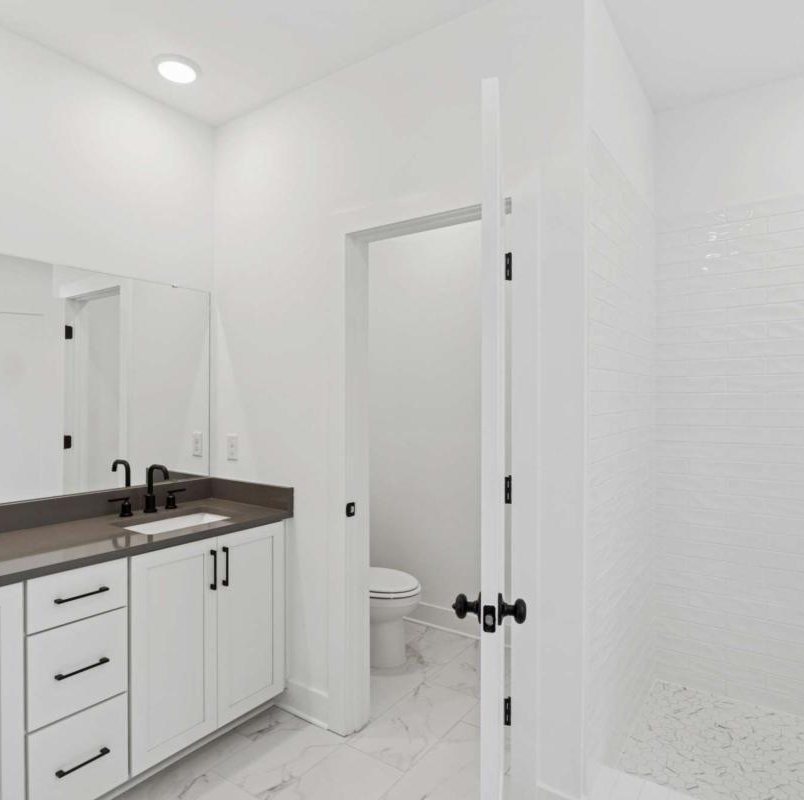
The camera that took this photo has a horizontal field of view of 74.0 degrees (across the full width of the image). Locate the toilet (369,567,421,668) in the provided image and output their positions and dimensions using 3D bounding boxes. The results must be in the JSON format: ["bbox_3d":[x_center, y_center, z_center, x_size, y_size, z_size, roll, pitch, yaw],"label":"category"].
[{"bbox_3d":[-0.223,1.001,2.916,0.740,0.750,0.420,0,0,35],"label":"toilet"}]

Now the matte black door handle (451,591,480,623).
[{"bbox_3d":[0.147,0.458,1.180,0.067,0.068,0.068,0,0,12],"label":"matte black door handle"}]

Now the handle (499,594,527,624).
[{"bbox_3d":[0.243,0.458,1.159,0.060,0.068,0.068,0,0,12],"label":"handle"}]

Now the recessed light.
[{"bbox_3d":[-0.925,-1.356,2.200,0.190,0.022,0.190,0,0,0],"label":"recessed light"}]

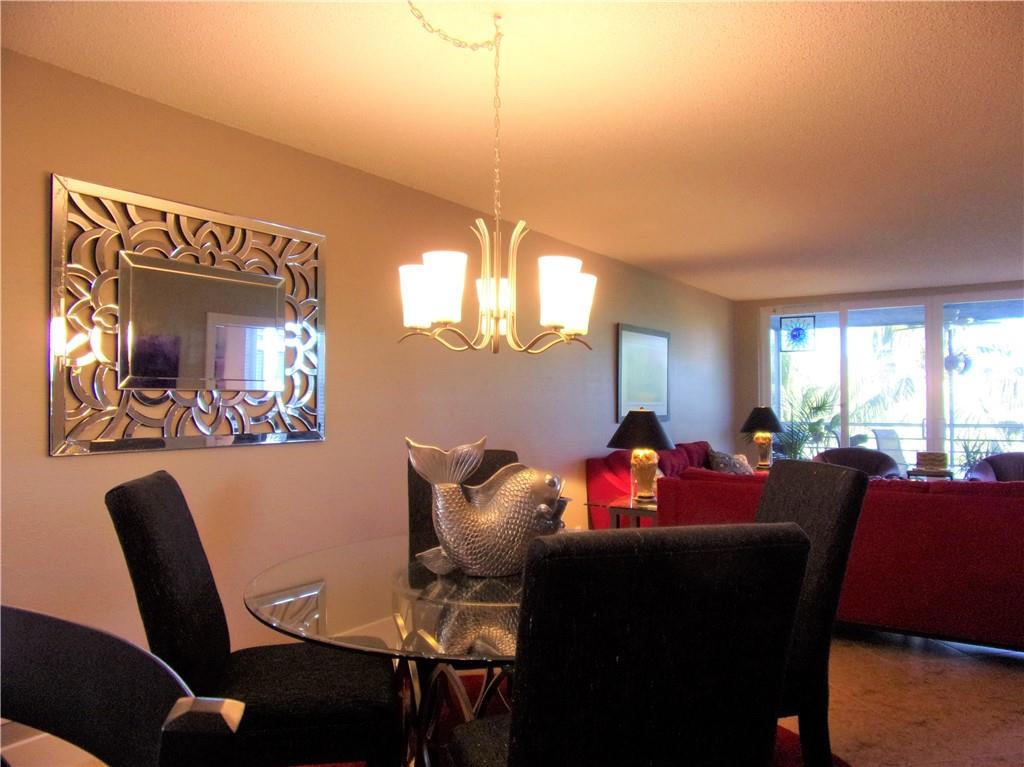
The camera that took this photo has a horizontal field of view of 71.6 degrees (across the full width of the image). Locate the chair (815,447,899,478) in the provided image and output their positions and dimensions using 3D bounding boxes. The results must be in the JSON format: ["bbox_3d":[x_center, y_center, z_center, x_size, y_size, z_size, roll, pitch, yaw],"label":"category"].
[{"bbox_3d":[3.260,1.032,6.696,0.780,0.790,0.780,-1,-2,32],"label":"chair"}]

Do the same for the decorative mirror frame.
[{"bbox_3d":[-1.262,-0.227,2.961,0.030,0.980,1.190,-1,-2,36],"label":"decorative mirror frame"}]

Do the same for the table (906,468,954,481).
[{"bbox_3d":[3.898,1.125,6.594,0.410,0.600,0.410,-1,-2,36],"label":"table"}]

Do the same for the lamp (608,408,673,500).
[{"bbox_3d":[0.865,0.470,4.720,0.430,0.620,0.430,0,-1,0],"label":"lamp"}]

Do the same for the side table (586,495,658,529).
[{"bbox_3d":[0.839,1.075,4.649,0.500,0.600,0.620,-1,-2,36],"label":"side table"}]

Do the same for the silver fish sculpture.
[{"bbox_3d":[-0.072,0.353,2.072,0.440,0.396,0.220,1,-2,-20],"label":"silver fish sculpture"}]

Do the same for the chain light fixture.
[{"bbox_3d":[-0.044,-0.610,2.196,0.630,1.040,0.630,0,-1,0],"label":"chain light fixture"}]

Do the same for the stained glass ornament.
[{"bbox_3d":[3.127,-0.547,7.788,0.370,0.385,0.015,-1,-2,36],"label":"stained glass ornament"}]

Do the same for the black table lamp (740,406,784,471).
[{"bbox_3d":[2.460,0.527,6.969,0.410,0.620,0.410,-1,-2,36],"label":"black table lamp"}]

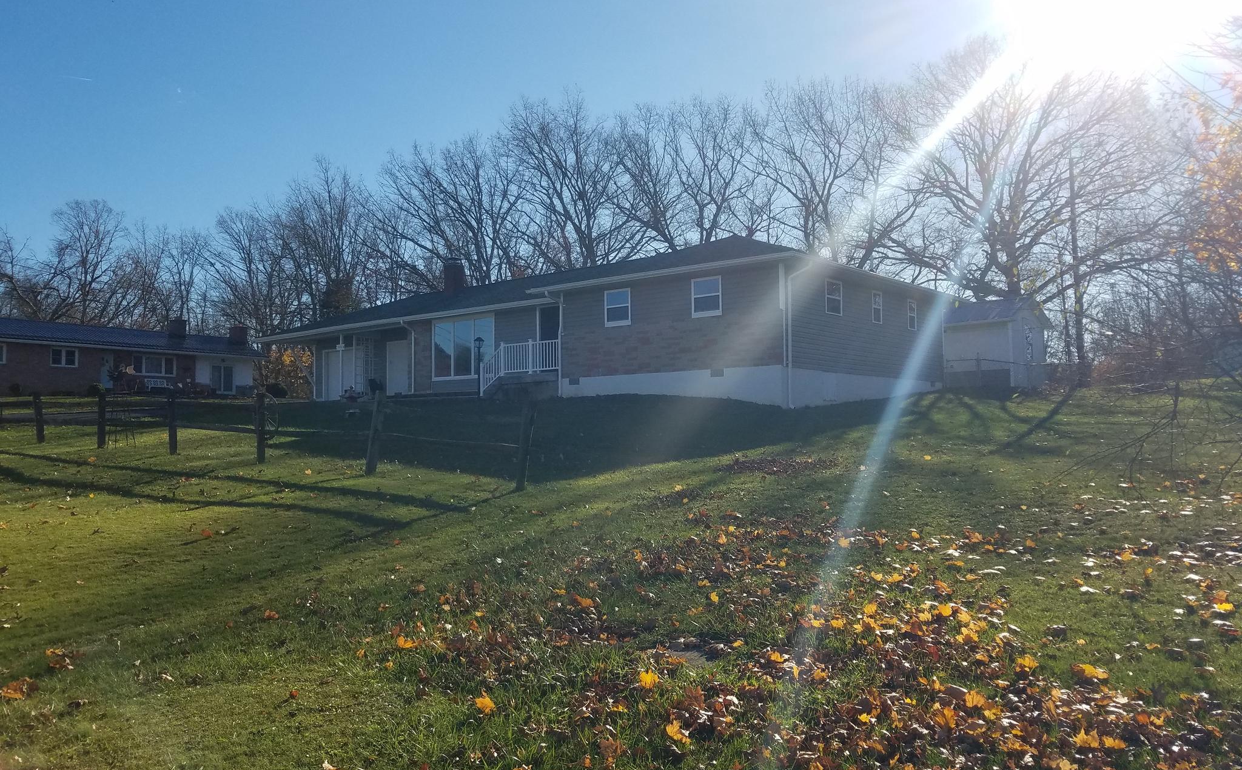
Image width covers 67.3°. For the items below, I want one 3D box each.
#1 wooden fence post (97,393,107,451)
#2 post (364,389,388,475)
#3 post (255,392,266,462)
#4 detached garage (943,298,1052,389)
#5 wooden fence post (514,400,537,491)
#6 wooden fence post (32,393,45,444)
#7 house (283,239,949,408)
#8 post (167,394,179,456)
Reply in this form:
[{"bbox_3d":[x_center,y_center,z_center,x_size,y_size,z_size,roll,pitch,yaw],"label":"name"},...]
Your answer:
[{"bbox_3d":[-9.073,0.618,16.305,0.110,1.000,0.110,-3,-4,38],"label":"wooden fence post"},{"bbox_3d":[-3.052,0.596,11.610,0.130,1.054,0.110,2,-6,38],"label":"post"},{"bbox_3d":[-5.085,0.595,13.159,0.110,1.013,0.110,-4,-3,38],"label":"post"},{"bbox_3d":[12.781,-1.402,34.925,5.200,3.300,4.300,-3,-4,41],"label":"detached garage"},{"bbox_3d":[-1.020,0.648,10.029,0.110,0.976,0.110,2,-4,38],"label":"wooden fence post"},{"bbox_3d":[-11.135,0.650,17.850,0.110,0.951,0.110,-5,0,38],"label":"wooden fence post"},{"bbox_3d":[-2.849,-1.832,34.700,27.798,6.184,11.197,-3,-4,41],"label":"house"},{"bbox_3d":[-7.076,0.604,14.726,0.110,0.981,0.110,-4,-2,38],"label":"post"}]

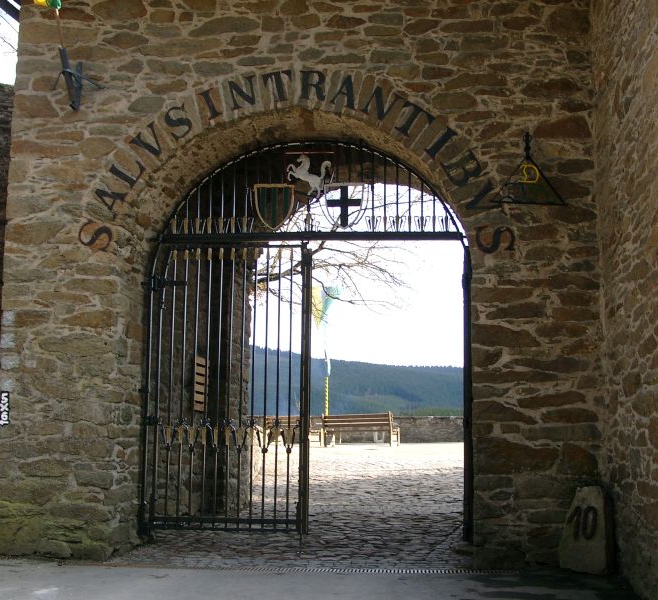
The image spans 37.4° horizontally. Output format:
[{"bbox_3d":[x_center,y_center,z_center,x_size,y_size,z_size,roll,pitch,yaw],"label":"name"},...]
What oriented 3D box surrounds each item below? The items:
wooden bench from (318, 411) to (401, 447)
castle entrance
[{"bbox_3d":[0.800,3.236,24.300,1.844,0.817,0.620,-2,-7,22],"label":"wooden bench"},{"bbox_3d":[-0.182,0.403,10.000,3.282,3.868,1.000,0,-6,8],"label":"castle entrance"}]

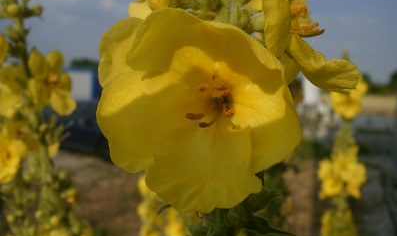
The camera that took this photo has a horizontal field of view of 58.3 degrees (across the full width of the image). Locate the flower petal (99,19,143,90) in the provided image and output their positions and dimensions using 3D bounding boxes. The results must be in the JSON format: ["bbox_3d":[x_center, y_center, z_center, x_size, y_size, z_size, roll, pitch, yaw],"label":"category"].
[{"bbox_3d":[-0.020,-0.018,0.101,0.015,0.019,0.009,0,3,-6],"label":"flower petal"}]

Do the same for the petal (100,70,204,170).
[{"bbox_3d":[-0.012,0.001,0.092,0.028,0.026,0.010,-1,-3,-9],"label":"petal"}]

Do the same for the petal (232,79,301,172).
[{"bbox_3d":[0.017,0.002,0.093,0.015,0.024,0.009,3,-4,34],"label":"petal"}]

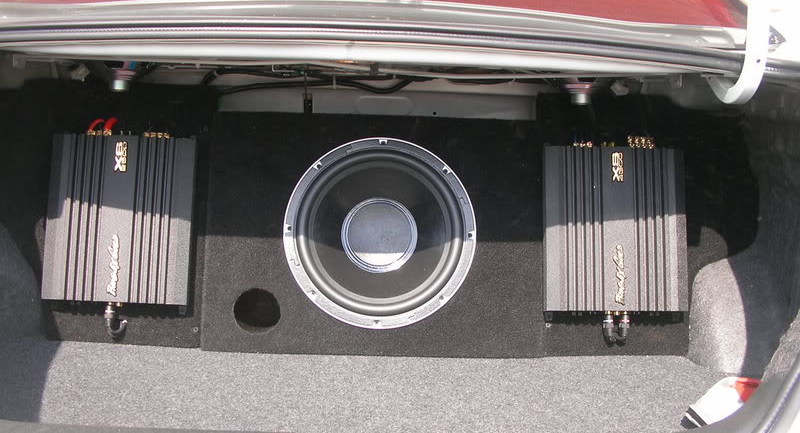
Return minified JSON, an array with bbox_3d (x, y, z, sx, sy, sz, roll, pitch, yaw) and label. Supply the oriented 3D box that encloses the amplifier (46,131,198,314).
[{"bbox_3d":[-0.443,0.009,1.416,0.233,0.280,0.057,1,-8,1],"label":"amplifier"}]

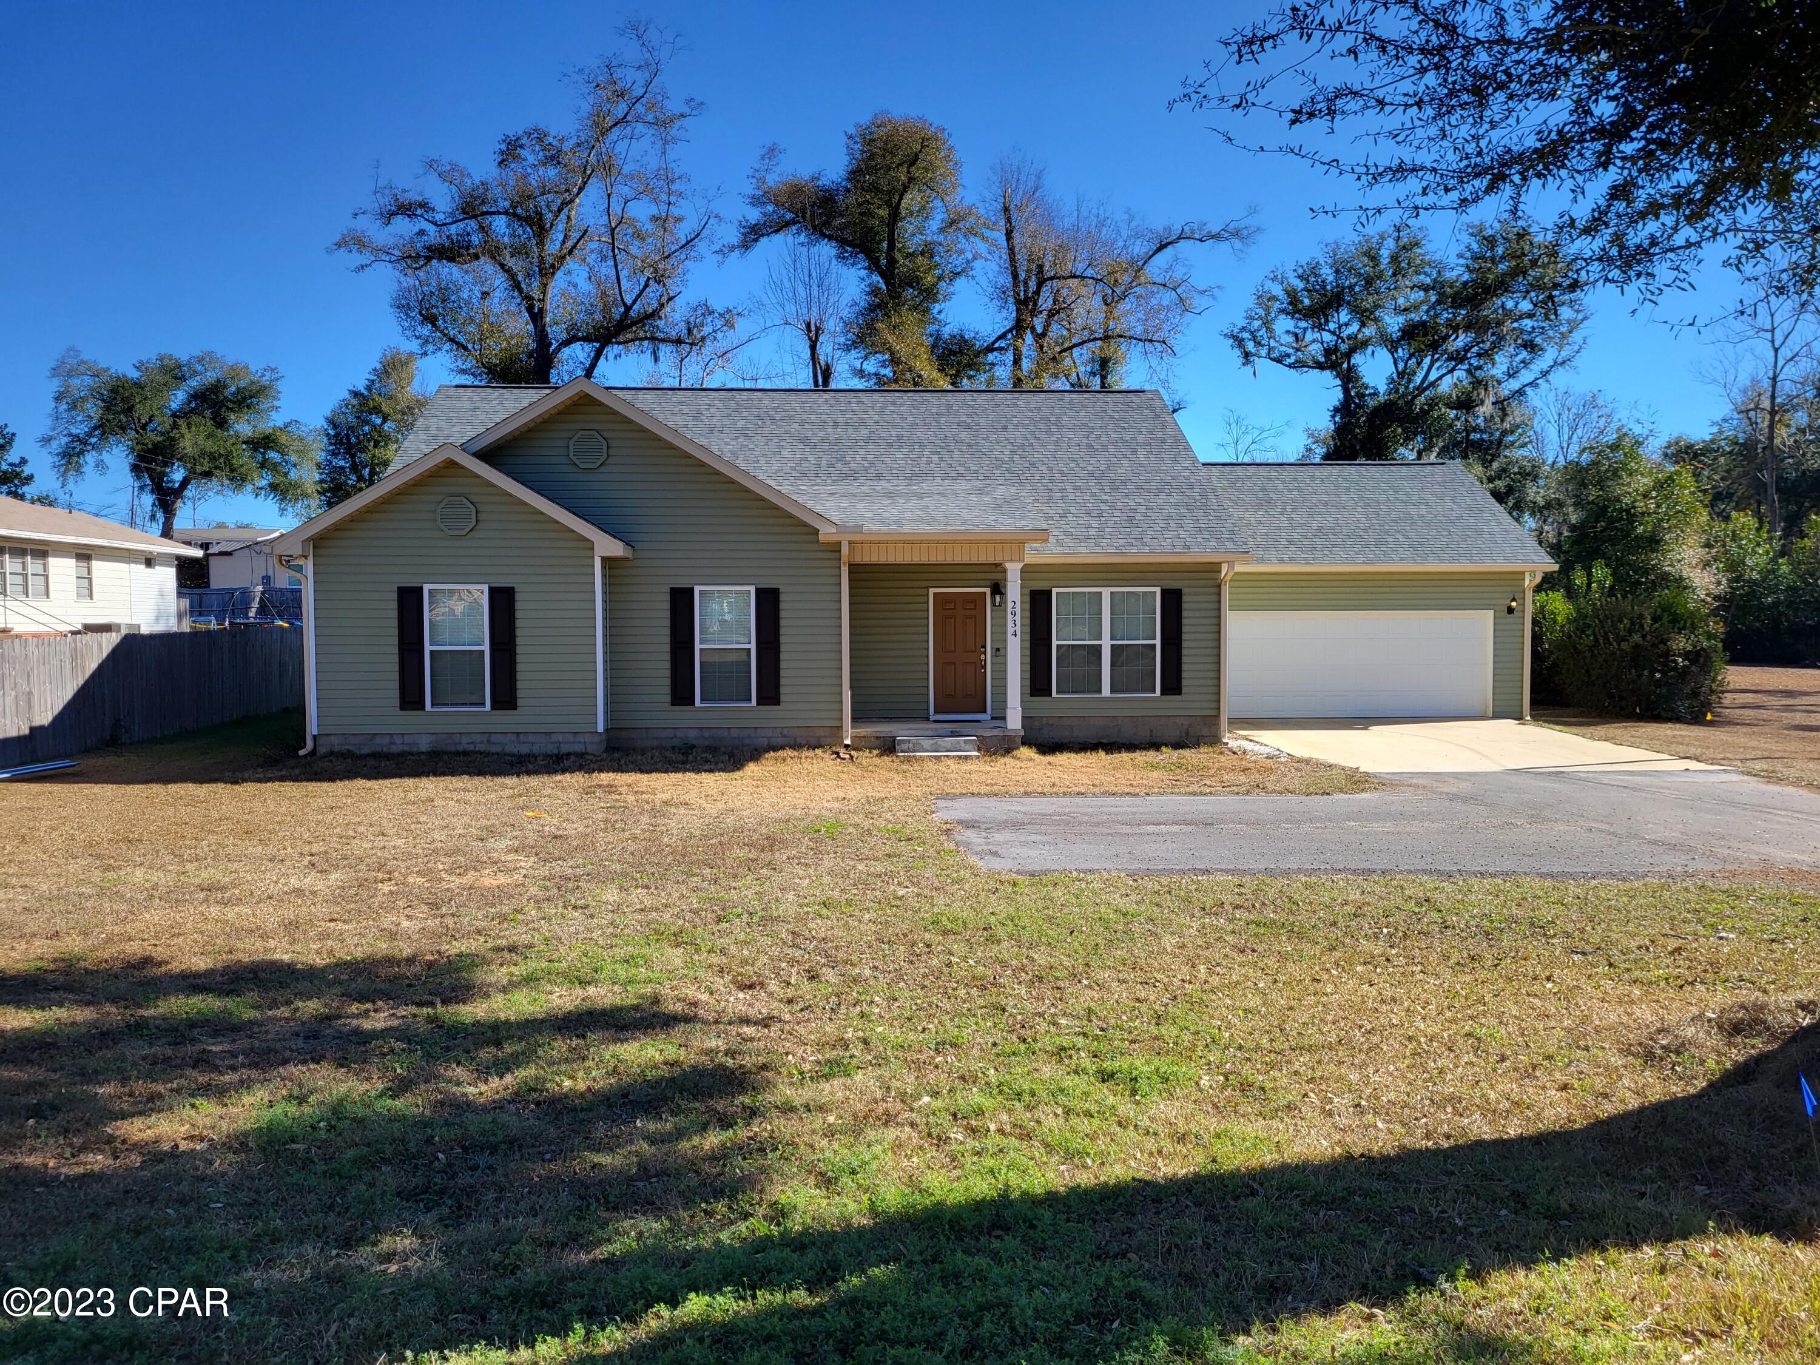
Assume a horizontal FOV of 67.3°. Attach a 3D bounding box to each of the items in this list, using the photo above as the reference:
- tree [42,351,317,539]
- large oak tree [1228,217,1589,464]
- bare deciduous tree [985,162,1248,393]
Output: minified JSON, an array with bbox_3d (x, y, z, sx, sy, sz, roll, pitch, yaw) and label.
[{"bbox_3d":[-30.102,-7.608,56.544,11.159,12.119,10.601,0,3,-2],"label":"tree"},{"bbox_3d":[18.640,-9.035,51.390,13.715,16.572,12.343,0,3,-2],"label":"large oak tree"},{"bbox_3d":[7.495,-9.853,49.905,10.179,18.426,9.161,0,3,-2],"label":"bare deciduous tree"}]

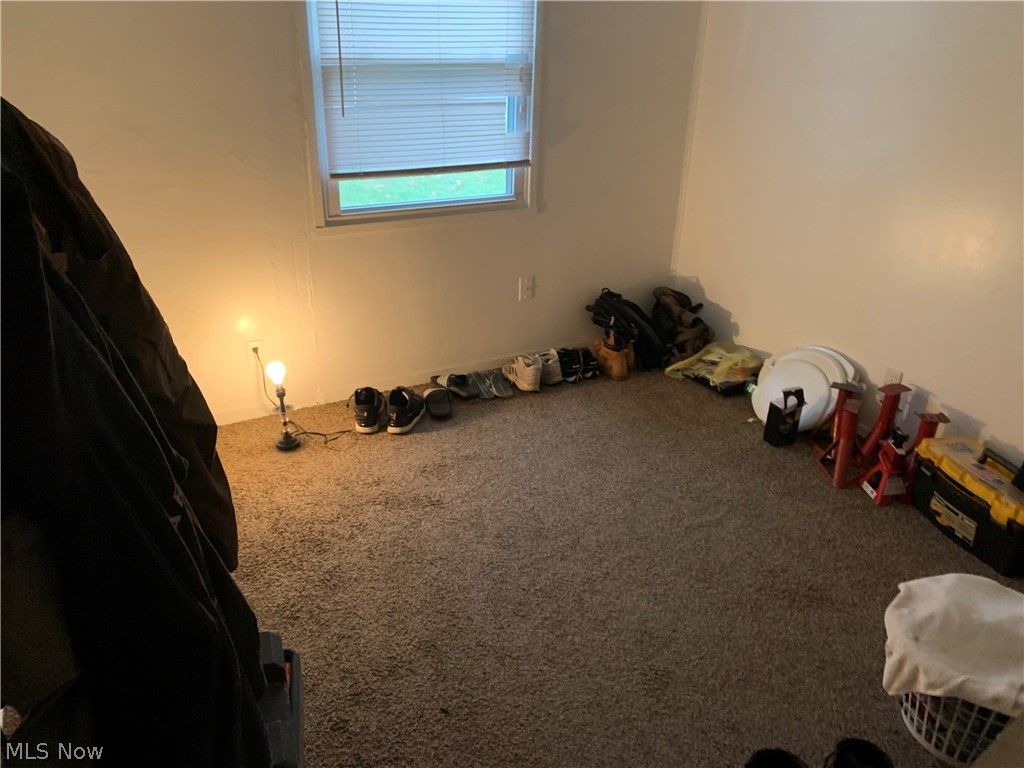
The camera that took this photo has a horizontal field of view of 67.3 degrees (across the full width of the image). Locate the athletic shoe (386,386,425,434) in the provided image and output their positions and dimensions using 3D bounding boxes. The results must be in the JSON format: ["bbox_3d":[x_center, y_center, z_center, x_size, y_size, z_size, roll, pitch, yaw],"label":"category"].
[{"bbox_3d":[-0.432,0.078,3.158,0.105,0.125,0.280,4,26,5],"label":"athletic shoe"}]

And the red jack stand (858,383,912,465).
[{"bbox_3d":[1.446,0.145,2.996,0.180,0.285,0.200,-18,31,-36],"label":"red jack stand"}]

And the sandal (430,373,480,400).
[{"bbox_3d":[-0.262,-0.015,3.472,0.100,0.085,0.265,-18,31,-36],"label":"sandal"}]

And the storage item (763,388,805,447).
[{"bbox_3d":[1.087,0.125,3.081,0.115,0.230,0.085,-12,28,-27],"label":"storage item"}]

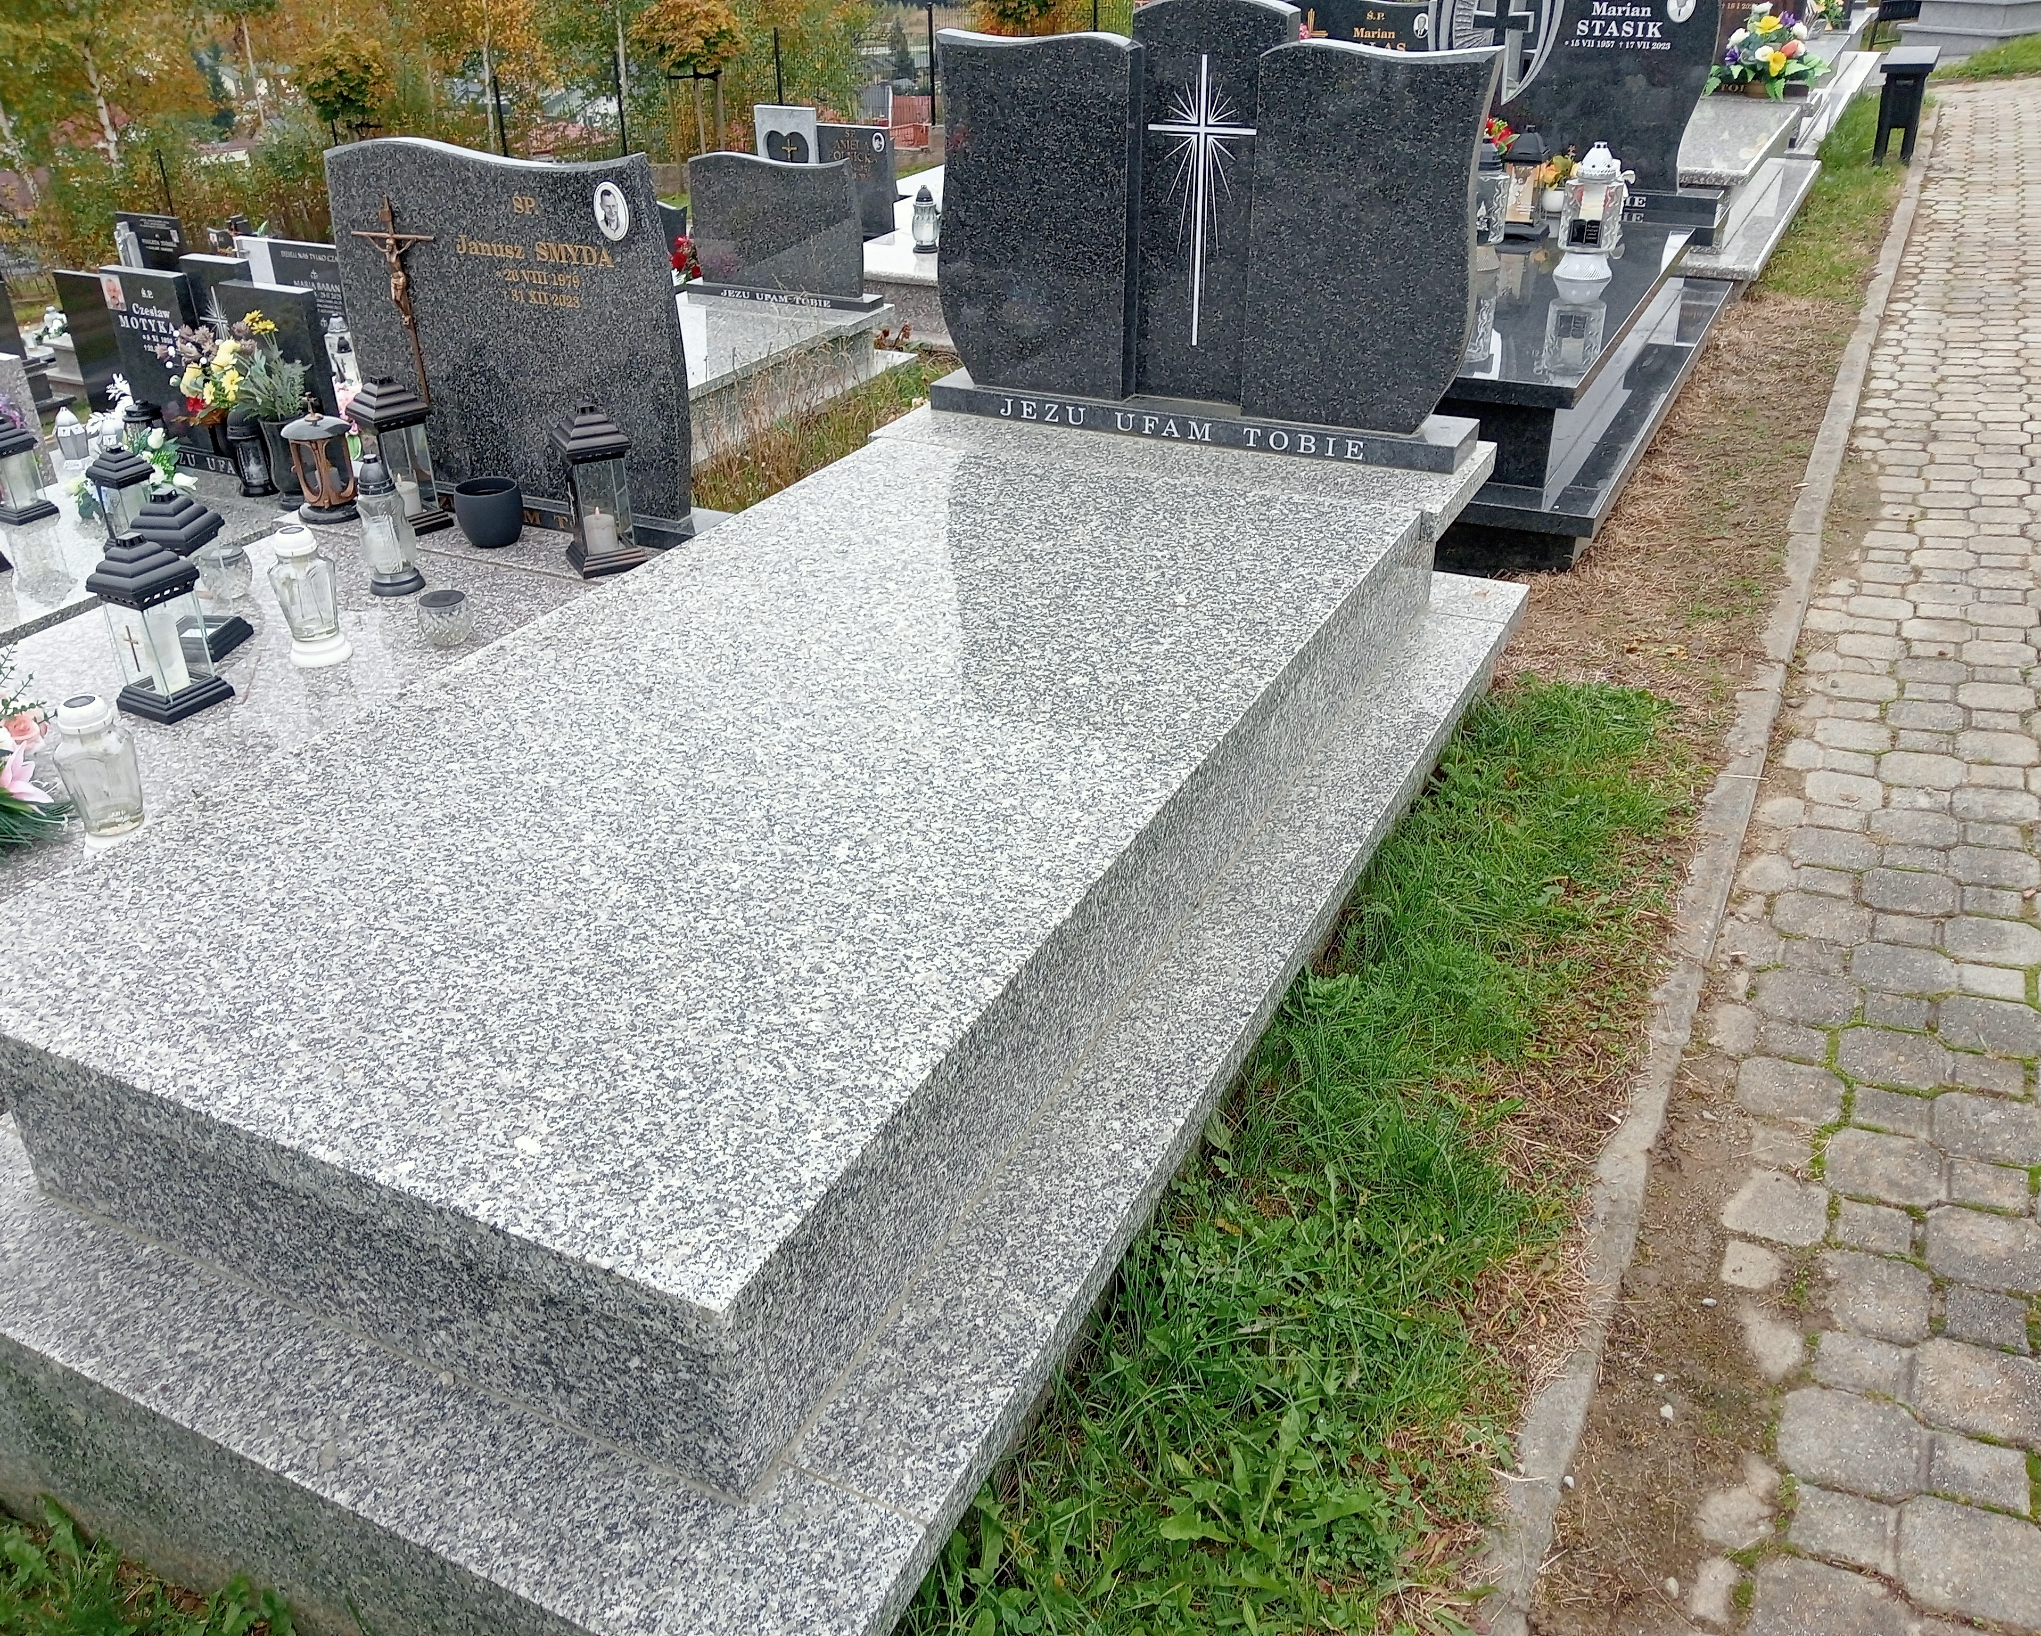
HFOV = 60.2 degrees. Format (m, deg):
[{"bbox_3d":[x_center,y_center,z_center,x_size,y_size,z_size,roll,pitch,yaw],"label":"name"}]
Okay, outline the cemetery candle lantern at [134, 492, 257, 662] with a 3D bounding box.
[{"bbox_3d":[-1.294,-0.384,2.720,0.122,0.255,0.122,4,30,8],"label":"cemetery candle lantern"}]

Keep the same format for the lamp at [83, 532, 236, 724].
[{"bbox_3d":[-1.534,-0.352,3.120,0.148,0.316,0.148,16,34,27],"label":"lamp"}]

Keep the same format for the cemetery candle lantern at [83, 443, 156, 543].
[{"bbox_3d":[-1.945,-0.695,3.825,0.115,0.228,0.115,16,34,27],"label":"cemetery candle lantern"}]

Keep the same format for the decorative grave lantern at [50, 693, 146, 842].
[{"bbox_3d":[-1.135,-0.053,2.179,0.099,0.204,0.099,13,32,23],"label":"decorative grave lantern"}]

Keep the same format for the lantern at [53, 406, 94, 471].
[{"bbox_3d":[-2.357,-0.939,4.349,0.082,0.146,0.082,13,32,23],"label":"lantern"}]

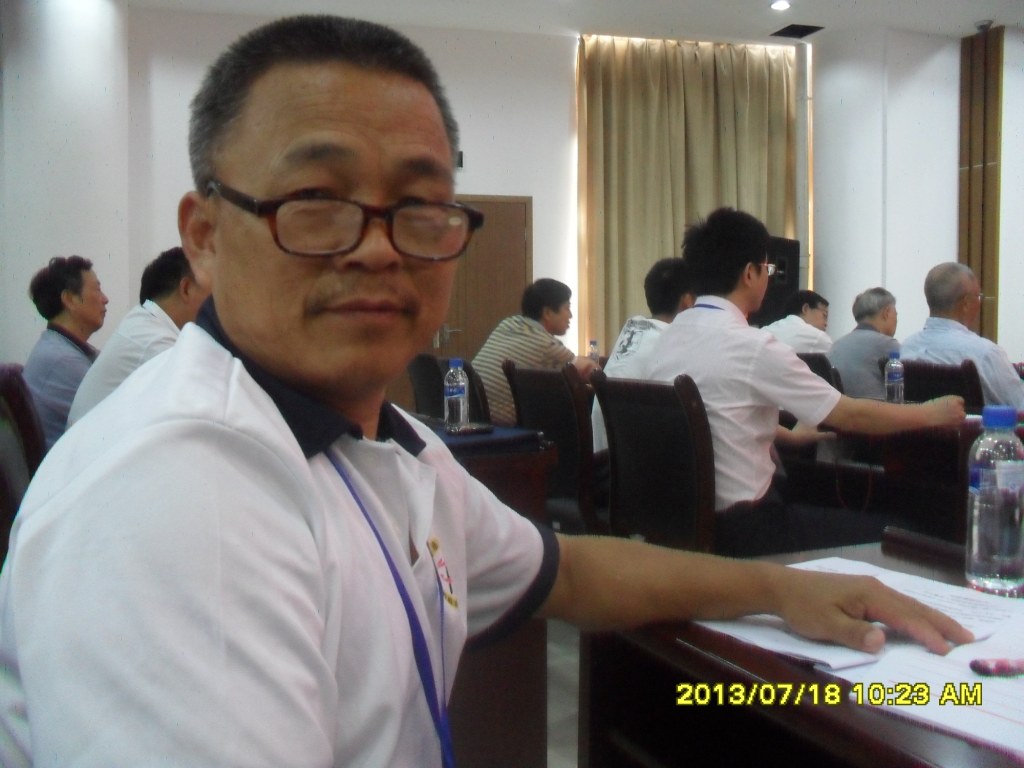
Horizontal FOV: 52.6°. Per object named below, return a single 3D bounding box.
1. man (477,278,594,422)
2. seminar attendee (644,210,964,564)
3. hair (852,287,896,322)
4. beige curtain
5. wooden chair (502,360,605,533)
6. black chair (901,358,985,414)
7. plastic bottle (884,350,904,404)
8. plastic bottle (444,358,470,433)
[{"bbox_3d":[0.190,0.182,4.165,0.750,1.220,0.500,-1,3,-12],"label":"man"},{"bbox_3d":[0.704,0.216,2.658,0.820,1.310,0.520,-1,3,-24],"label":"seminar attendee"},{"bbox_3d":[1.571,-0.340,4.488,0.180,0.155,0.155,-1,3,-22],"label":"hair"},{"bbox_3d":[1.537,-1.188,8.910,2.020,3.450,0.140,-1,3,-12],"label":"beige curtain"},{"bbox_3d":[0.318,0.373,3.400,0.580,0.920,0.500,-1,3,-24],"label":"wooden chair"},{"bbox_3d":[1.683,0.351,3.809,0.580,0.920,0.500,-1,3,-24],"label":"black chair"},{"bbox_3d":[1.320,-0.021,3.574,0.062,0.183,0.062,-1,3,-22],"label":"plastic bottle"},{"bbox_3d":[-0.137,0.027,2.575,0.061,0.183,0.061,0,3,0],"label":"plastic bottle"}]

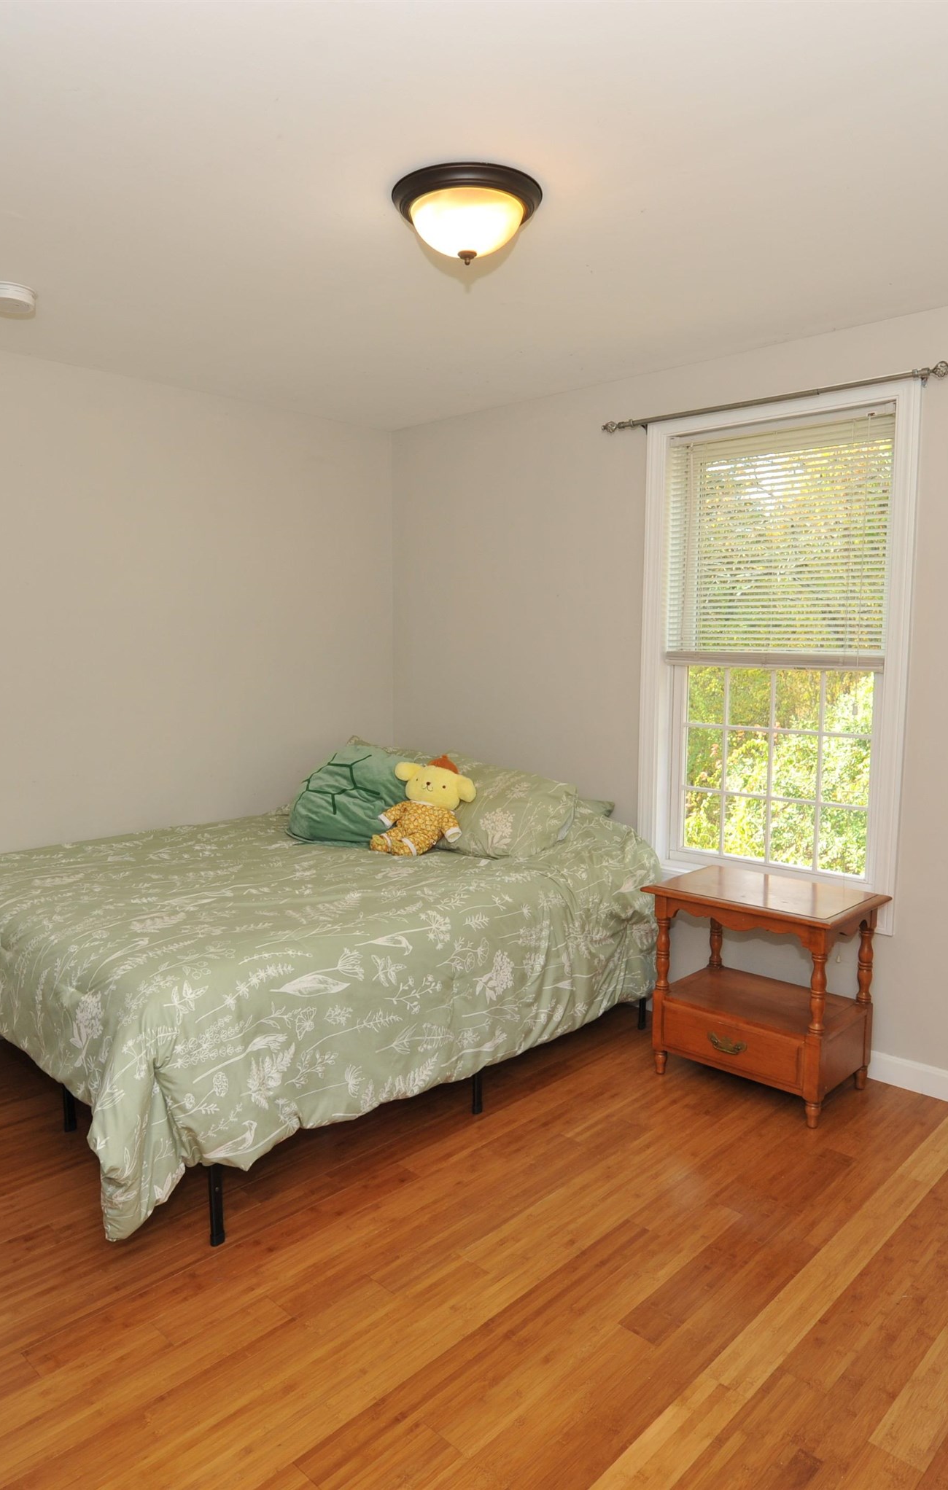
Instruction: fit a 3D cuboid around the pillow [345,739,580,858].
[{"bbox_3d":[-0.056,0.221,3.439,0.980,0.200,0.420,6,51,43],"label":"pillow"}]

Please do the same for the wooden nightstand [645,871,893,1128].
[{"bbox_3d":[0.879,0.751,2.877,0.575,0.600,0.410,6,9,43],"label":"wooden nightstand"}]

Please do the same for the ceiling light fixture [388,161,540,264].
[{"bbox_3d":[-0.014,-1.089,1.947,0.325,0.156,0.325,0,6,0],"label":"ceiling light fixture"}]

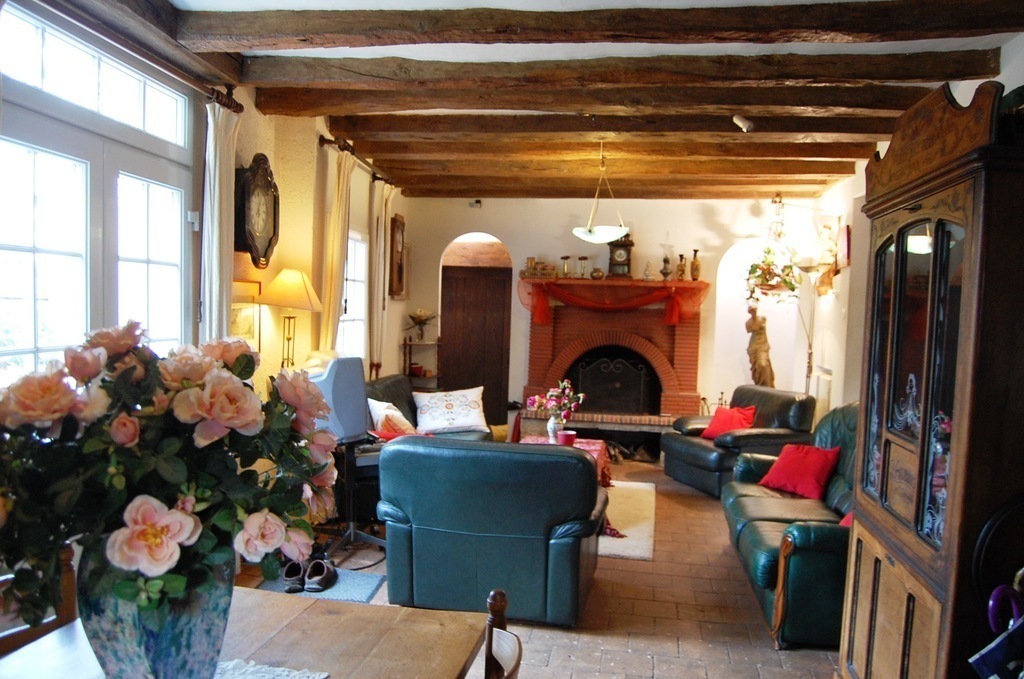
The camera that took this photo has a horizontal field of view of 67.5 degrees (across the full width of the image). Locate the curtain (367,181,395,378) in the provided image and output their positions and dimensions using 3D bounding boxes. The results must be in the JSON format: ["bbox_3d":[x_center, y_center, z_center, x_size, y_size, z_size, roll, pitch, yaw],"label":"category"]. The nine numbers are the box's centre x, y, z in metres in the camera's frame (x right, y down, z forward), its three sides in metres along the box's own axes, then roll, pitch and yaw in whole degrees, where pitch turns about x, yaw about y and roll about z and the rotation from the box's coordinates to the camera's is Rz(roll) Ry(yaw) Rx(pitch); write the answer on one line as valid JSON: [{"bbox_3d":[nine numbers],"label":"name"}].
[{"bbox_3d":[-1.211,-0.514,7.051,0.142,1.785,0.456,2,2,9],"label":"curtain"}]

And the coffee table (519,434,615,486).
[{"bbox_3d":[0.315,1.032,5.538,0.720,0.450,1.150,3,2,8],"label":"coffee table"}]

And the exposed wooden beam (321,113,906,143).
[{"bbox_3d":[0.664,-1.481,5.343,4.020,0.135,0.230,3,2,8],"label":"exposed wooden beam"}]

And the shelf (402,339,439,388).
[{"bbox_3d":[-0.963,0.547,8.162,0.426,1.146,0.223,2,2,9],"label":"shelf"}]

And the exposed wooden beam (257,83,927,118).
[{"bbox_3d":[0.467,-1.424,4.540,4.057,0.152,0.193,2,2,6],"label":"exposed wooden beam"}]

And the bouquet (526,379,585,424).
[{"bbox_3d":[0.334,0.469,5.784,0.430,0.350,0.380,3,2,8],"label":"bouquet"}]

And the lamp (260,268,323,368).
[{"bbox_3d":[-1.364,-0.124,4.783,0.340,0.610,0.340,3,2,8],"label":"lamp"}]

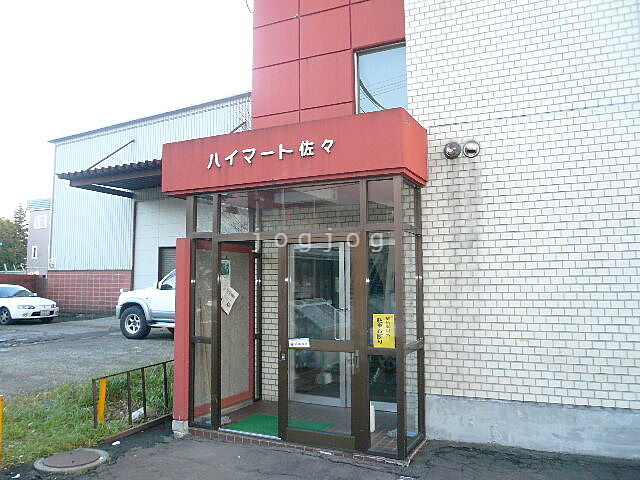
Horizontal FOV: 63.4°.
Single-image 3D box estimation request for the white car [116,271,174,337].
[{"bbox_3d":[-2.867,1.529,12.998,4.650,1.820,1.780,-2,-5,22],"label":"white car"}]

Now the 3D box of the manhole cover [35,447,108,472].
[{"bbox_3d":[-2.280,2.045,4.749,0.630,0.050,0.630,0,-5,0],"label":"manhole cover"}]

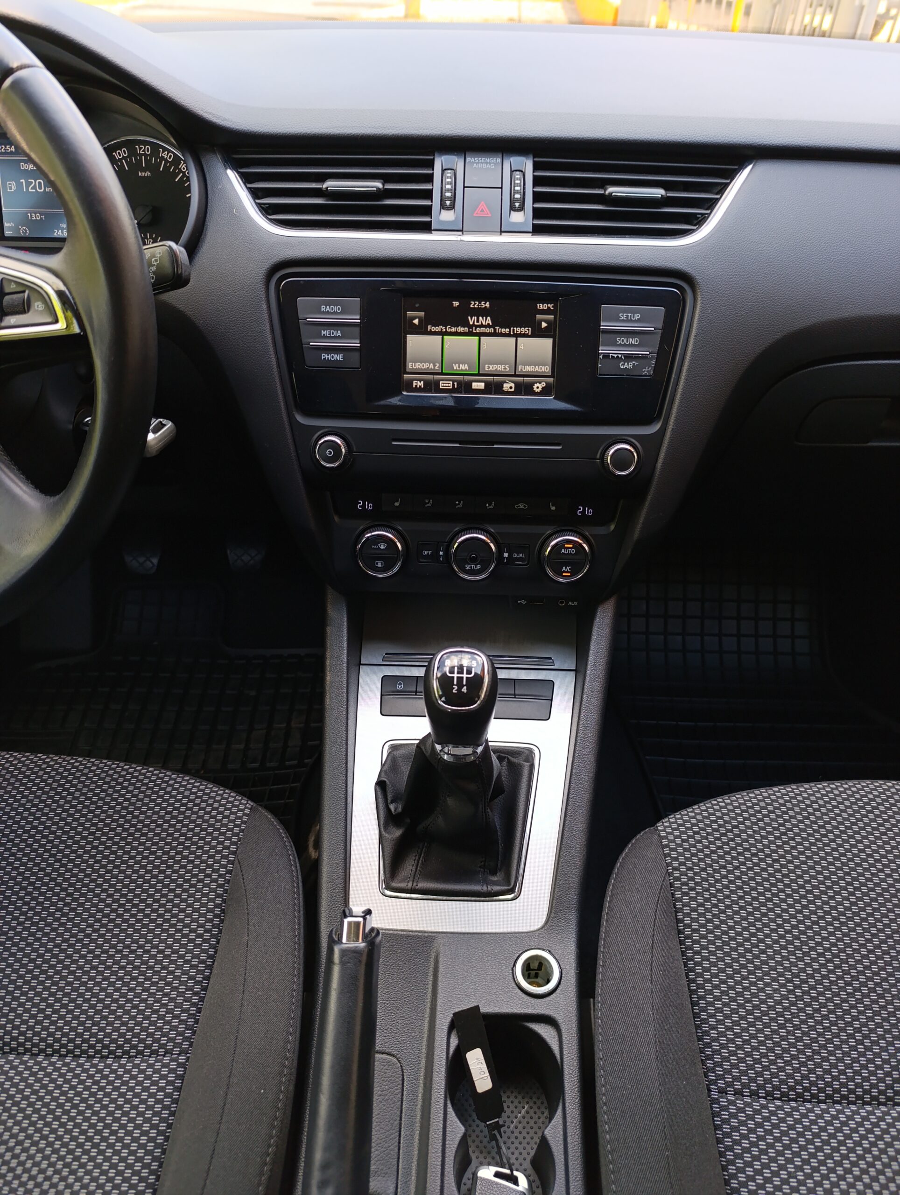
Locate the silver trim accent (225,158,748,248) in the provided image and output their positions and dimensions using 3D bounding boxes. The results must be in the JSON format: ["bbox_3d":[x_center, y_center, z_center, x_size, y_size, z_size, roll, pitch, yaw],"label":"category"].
[{"bbox_3d":[0.028,-0.293,0.585,0.391,0.065,0.028,1,-2,0],"label":"silver trim accent"}]

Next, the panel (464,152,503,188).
[{"bbox_3d":[0.025,-0.318,0.590,0.028,0.025,0.010,1,-2,0],"label":"panel"}]

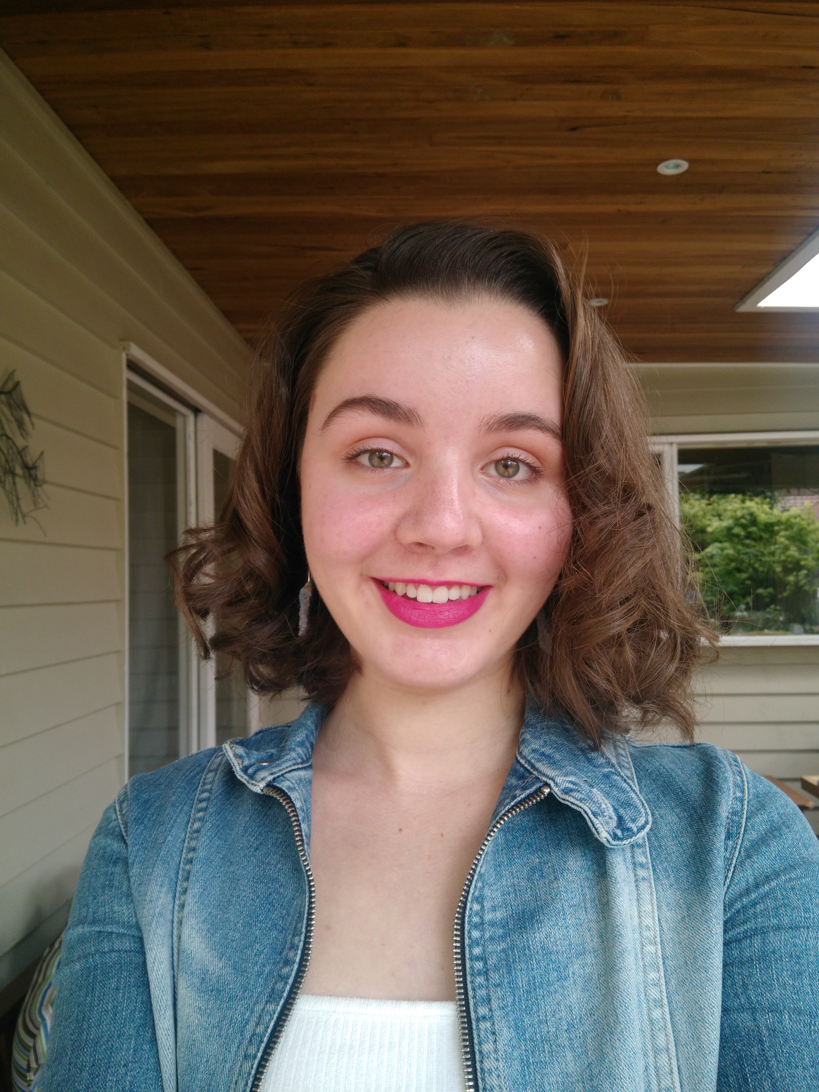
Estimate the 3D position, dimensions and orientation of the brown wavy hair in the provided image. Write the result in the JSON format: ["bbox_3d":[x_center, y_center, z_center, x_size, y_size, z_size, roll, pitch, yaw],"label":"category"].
[{"bbox_3d":[0.018,-0.029,0.424,0.310,0.285,0.200,2,-2,-2],"label":"brown wavy hair"}]

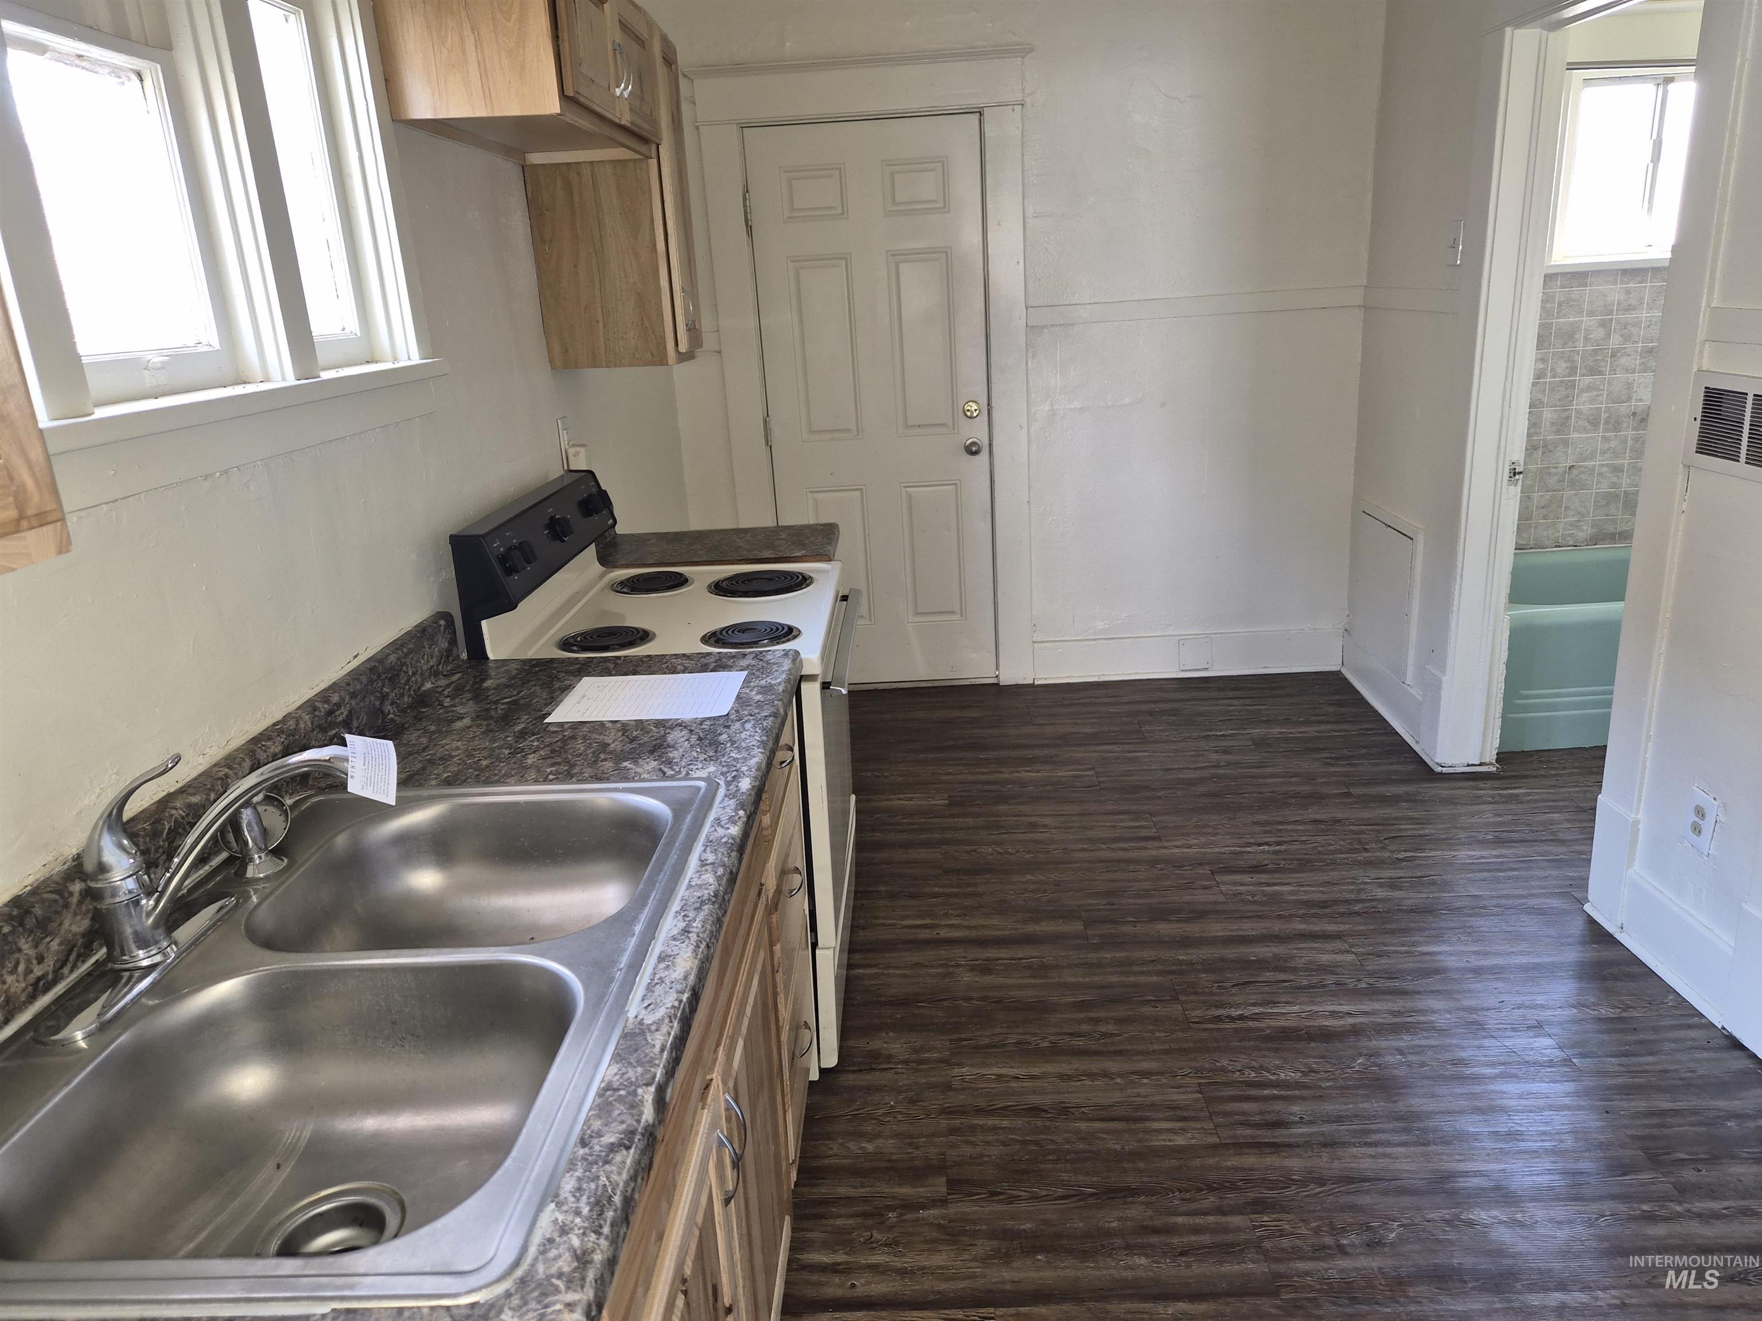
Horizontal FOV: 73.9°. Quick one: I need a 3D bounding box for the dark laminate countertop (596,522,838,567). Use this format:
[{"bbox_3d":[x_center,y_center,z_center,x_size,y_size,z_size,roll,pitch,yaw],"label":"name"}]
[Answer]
[{"bbox_3d":[-0.439,-0.272,2.977,0.650,0.045,0.390,-3,18,2],"label":"dark laminate countertop"}]

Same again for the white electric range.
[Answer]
[{"bbox_3d":[-0.373,0.211,2.526,0.675,1.165,0.760,-3,18,2],"label":"white electric range"}]

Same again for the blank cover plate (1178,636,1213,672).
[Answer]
[{"bbox_3d":[1.230,-0.021,4.559,0.125,0.128,0.010,-3,18,2],"label":"blank cover plate"}]

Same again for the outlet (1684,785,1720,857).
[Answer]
[{"bbox_3d":[1.714,0.337,2.451,0.010,0.124,0.080,-3,18,2],"label":"outlet"}]

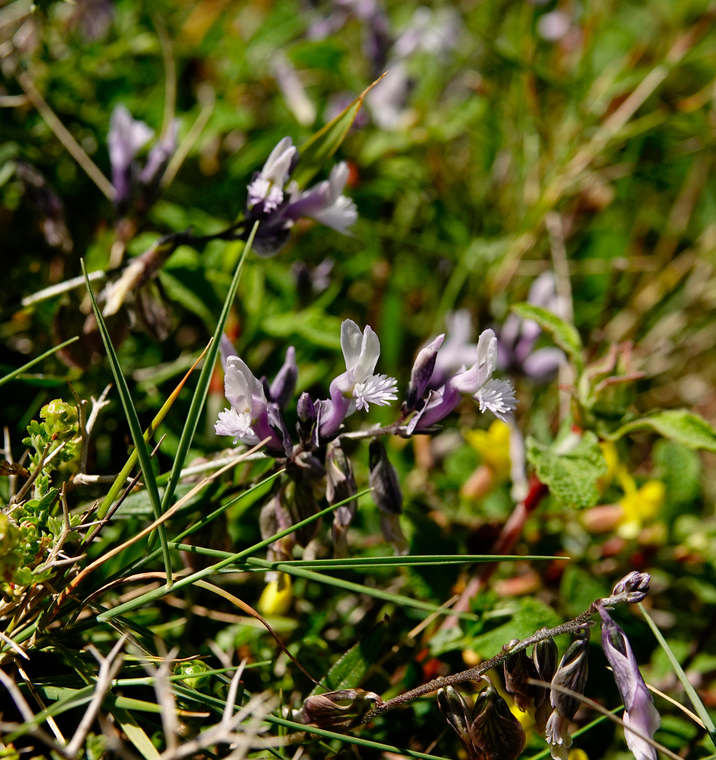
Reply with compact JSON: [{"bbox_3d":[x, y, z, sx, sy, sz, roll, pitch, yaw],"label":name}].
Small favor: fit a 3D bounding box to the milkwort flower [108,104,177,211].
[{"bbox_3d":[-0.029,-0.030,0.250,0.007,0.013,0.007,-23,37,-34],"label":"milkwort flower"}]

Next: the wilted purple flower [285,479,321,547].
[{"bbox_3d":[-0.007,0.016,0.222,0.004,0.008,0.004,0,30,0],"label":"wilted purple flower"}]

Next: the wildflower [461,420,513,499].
[{"bbox_3d":[0.019,0.012,0.272,0.007,0.011,0.008,0,27,0],"label":"wildflower"}]

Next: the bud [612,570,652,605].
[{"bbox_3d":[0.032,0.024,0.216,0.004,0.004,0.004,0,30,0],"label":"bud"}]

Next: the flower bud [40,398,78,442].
[{"bbox_3d":[-0.039,0.005,0.241,0.005,0.006,0.005,0,27,0],"label":"flower bud"}]

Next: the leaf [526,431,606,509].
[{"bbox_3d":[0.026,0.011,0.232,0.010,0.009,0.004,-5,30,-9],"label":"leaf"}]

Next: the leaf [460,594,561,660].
[{"bbox_3d":[0.021,0.034,0.255,0.013,0.006,0.009,0,27,0],"label":"leaf"}]

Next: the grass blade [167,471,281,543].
[{"bbox_3d":[-0.017,0.016,0.240,0.018,0.002,0.002,-33,9,6],"label":"grass blade"}]

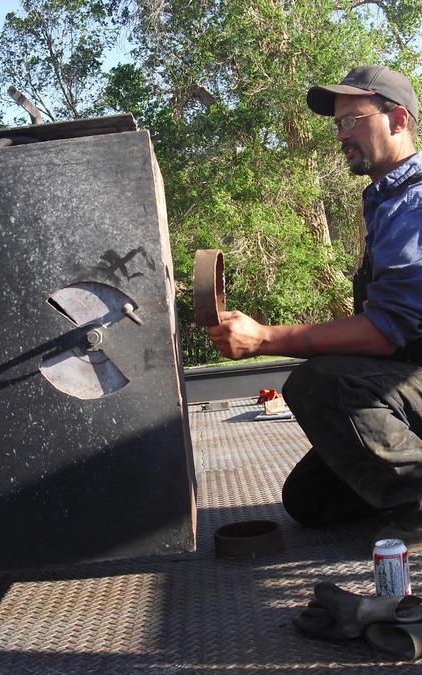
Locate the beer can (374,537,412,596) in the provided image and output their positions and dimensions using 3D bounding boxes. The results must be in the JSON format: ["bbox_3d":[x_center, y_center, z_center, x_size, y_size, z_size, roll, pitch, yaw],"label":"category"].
[{"bbox_3d":[0.355,0.463,1.828,0.066,0.122,0.066,-5,2,6],"label":"beer can"}]

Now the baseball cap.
[{"bbox_3d":[0.371,-0.592,2.280,0.265,0.145,0.180,-8,3,-15],"label":"baseball cap"}]

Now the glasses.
[{"bbox_3d":[0.383,-0.542,2.291,0.135,0.042,0.140,-16,5,-14],"label":"glasses"}]

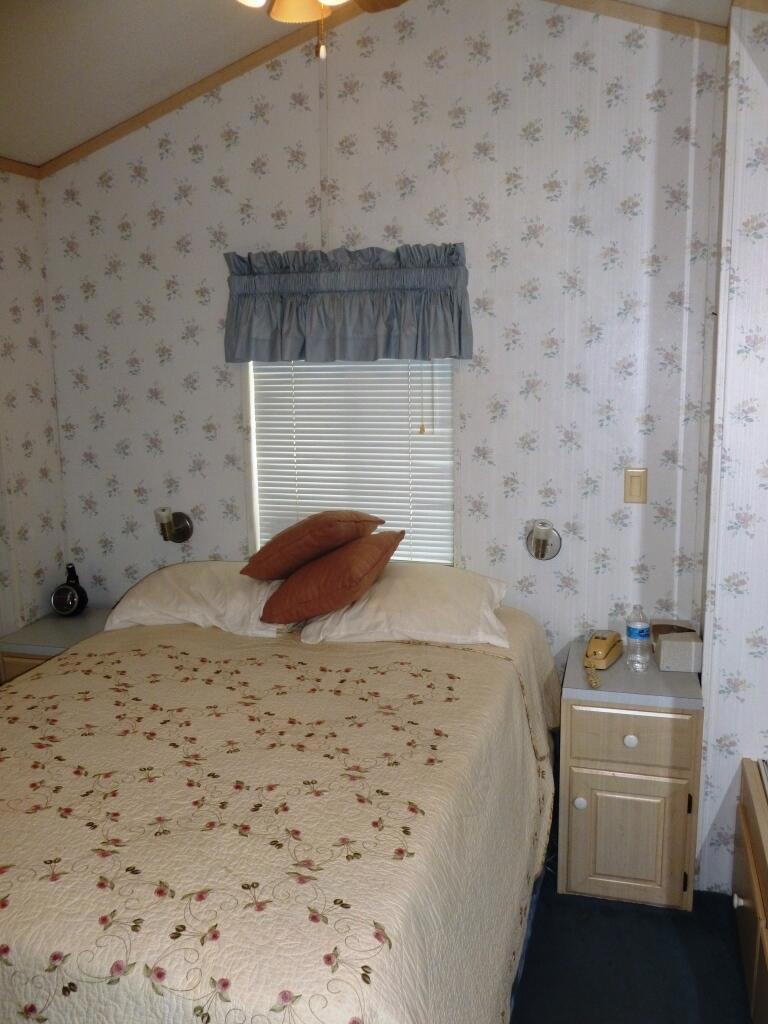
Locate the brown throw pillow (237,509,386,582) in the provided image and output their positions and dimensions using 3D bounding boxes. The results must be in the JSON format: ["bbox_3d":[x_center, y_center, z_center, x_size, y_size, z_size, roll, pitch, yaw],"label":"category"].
[{"bbox_3d":[-0.223,0.114,2.714,0.400,0.140,0.390,-27,-5,31],"label":"brown throw pillow"}]

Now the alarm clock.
[{"bbox_3d":[-1.179,0.289,3.124,0.115,0.190,0.090,1,10,8],"label":"alarm clock"}]

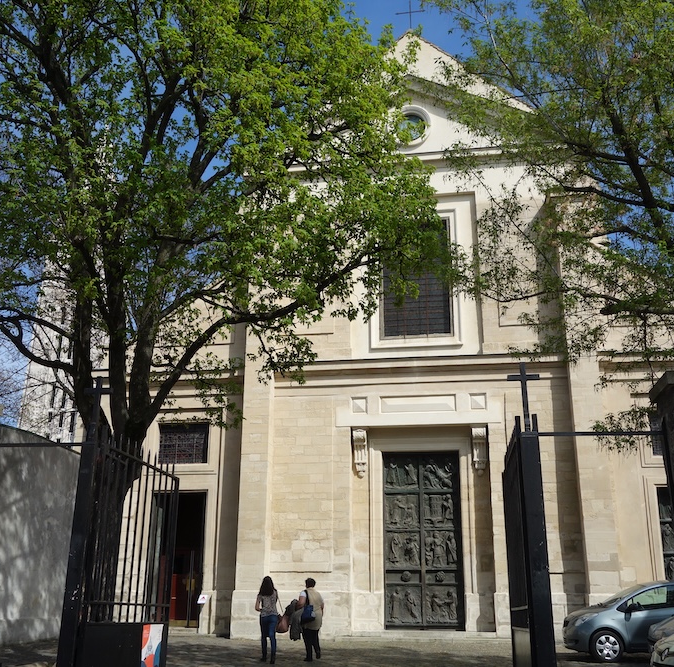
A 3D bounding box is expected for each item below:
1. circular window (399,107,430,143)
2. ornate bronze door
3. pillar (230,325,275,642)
[{"bbox_3d":[2.468,-6.795,25.595,1.250,1.270,0.280,-2,-18,9],"label":"circular window"},{"bbox_3d":[2.407,5.735,21.815,2.164,4.834,0.180,-2,-18,9],"label":"ornate bronze door"},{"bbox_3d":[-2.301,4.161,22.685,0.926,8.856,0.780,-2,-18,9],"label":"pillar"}]

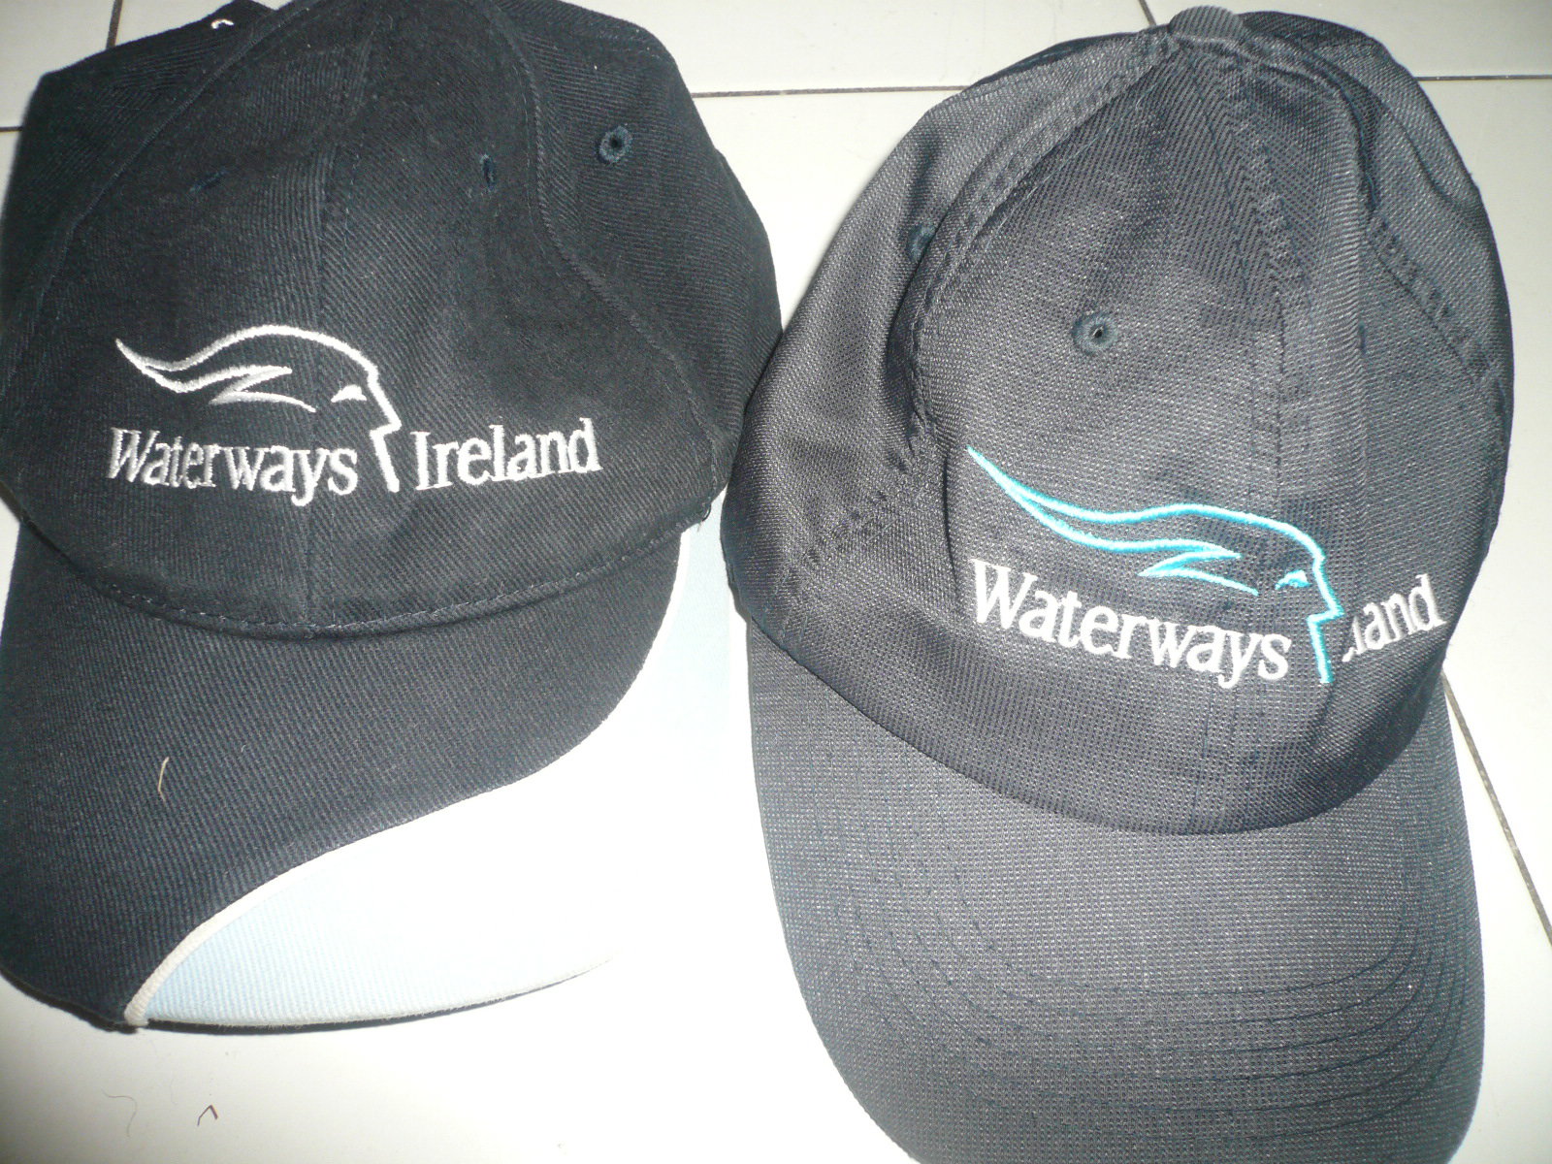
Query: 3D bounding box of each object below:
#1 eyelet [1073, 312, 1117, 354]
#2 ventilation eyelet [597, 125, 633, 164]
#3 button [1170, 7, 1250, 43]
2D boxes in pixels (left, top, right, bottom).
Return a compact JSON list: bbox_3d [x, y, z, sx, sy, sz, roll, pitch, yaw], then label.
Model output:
[{"bbox_3d":[0.060,-0.047,0.238,0.009,0.002,0.009,-1,82,5],"label":"eyelet"},{"bbox_3d":[-0.034,-0.094,0.270,0.002,0.009,0.009,10,78,44],"label":"ventilation eyelet"},{"bbox_3d":[0.089,-0.115,0.258,0.016,0.007,0.016,4,43,-16],"label":"button"}]

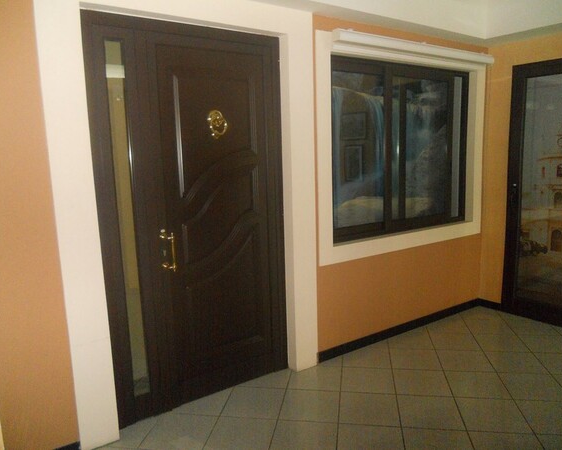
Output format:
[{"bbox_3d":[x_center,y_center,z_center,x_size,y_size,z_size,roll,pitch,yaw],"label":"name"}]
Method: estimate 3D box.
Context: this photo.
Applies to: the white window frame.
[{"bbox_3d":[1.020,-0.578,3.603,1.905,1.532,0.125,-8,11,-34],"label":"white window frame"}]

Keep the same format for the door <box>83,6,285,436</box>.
[{"bbox_3d":[-0.469,-0.020,2.747,1.152,2.168,0.095,-8,11,-34],"label":"door"}]

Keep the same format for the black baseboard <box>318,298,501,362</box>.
[{"bbox_3d":[1.109,0.835,3.746,1.940,0.077,0.183,-8,11,-34],"label":"black baseboard"}]

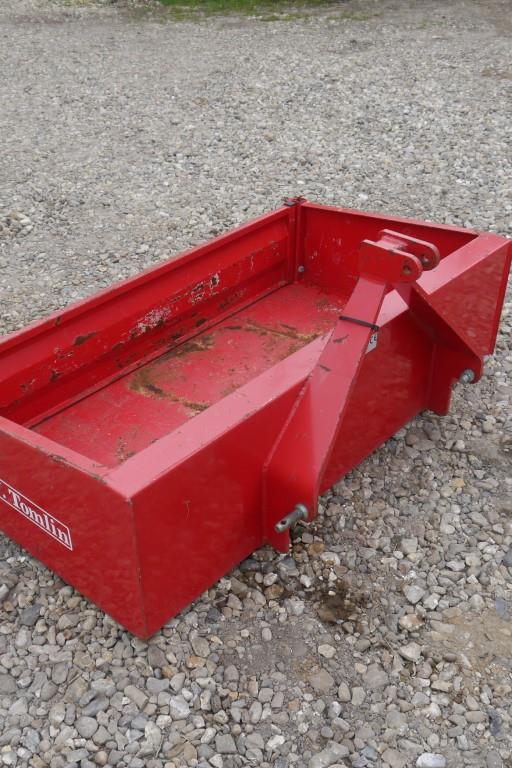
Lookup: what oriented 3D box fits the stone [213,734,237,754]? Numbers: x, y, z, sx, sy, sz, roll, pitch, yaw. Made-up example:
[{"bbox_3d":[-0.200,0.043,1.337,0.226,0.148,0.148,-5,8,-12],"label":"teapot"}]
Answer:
[{"bbox_3d":[-0.057,0.662,1.522,0.031,0.024,0.039,-11,35,-16],"label":"stone"}]

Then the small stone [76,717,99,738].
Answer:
[{"bbox_3d":[-0.316,0.644,1.553,0.043,0.026,0.037,18,38,25],"label":"small stone"}]

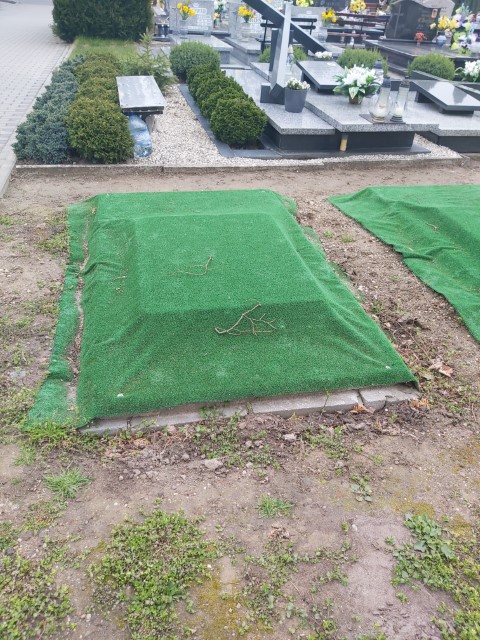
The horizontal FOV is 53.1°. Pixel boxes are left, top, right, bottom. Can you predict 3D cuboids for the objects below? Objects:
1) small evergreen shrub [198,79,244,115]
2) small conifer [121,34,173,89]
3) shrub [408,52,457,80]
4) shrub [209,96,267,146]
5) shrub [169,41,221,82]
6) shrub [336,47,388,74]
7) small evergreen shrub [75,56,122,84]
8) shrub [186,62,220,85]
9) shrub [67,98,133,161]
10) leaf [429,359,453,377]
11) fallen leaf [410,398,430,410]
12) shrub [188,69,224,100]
[{"bbox_3d":[-0.207,-2.462,5.383,0.530,0.420,0.530,-4,36,-11],"label":"small evergreen shrub"},{"bbox_3d":[-1.169,-3.363,6.289,0.740,0.720,0.700,-4,36,-11],"label":"small conifer"},{"bbox_3d":[3.013,-3.916,7.559,0.710,0.500,0.700,-5,36,-12],"label":"shrub"},{"bbox_3d":[-0.020,-1.916,4.641,0.540,0.420,0.540,-4,36,-11],"label":"shrub"},{"bbox_3d":[-0.649,-3.759,6.994,0.730,0.530,0.730,-5,36,-12],"label":"shrub"},{"bbox_3d":[1.875,-3.847,7.345,0.730,0.520,0.720,-5,36,-12],"label":"shrub"},{"bbox_3d":[-1.682,-2.845,5.716,0.550,0.490,0.550,-4,36,-11],"label":"small evergreen shrub"},{"bbox_3d":[-0.439,-3.131,6.302,0.500,0.410,0.500,-4,36,-11],"label":"shrub"},{"bbox_3d":[-1.168,-1.592,4.019,0.530,0.490,0.530,-4,36,-11],"label":"shrub"},{"bbox_3d":[0.859,0.212,2.054,0.100,0.030,0.075,14,37,14],"label":"leaf"},{"bbox_3d":[0.757,0.346,2.007,0.080,0.025,0.055,-4,36,-11],"label":"fallen leaf"},{"bbox_3d":[-0.330,-2.742,5.681,0.520,0.420,0.520,-5,36,-12],"label":"shrub"}]

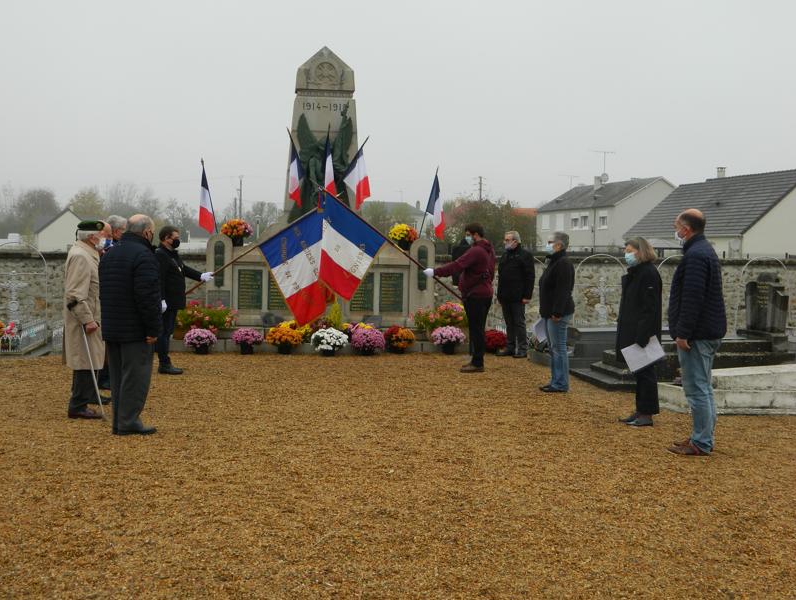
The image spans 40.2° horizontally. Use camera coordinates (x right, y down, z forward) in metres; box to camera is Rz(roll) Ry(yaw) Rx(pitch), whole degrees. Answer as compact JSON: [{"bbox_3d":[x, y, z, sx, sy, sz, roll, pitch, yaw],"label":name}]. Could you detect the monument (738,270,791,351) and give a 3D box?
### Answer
[{"bbox_3d":[4.184,0.117,12.400,0.220,0.860,1.020,1,3,-4],"label":"monument"}]

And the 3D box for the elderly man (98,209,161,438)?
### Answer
[{"bbox_3d":[-2.058,0.184,8.420,0.340,1.694,0.520,-1,3,-39],"label":"elderly man"}]

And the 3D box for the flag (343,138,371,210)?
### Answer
[{"bbox_3d":[-0.604,-1.826,15.800,0.420,1.050,0.280,1,3,6],"label":"flag"}]

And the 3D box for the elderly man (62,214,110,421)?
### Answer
[{"bbox_3d":[-2.704,0.159,9.400,0.400,1.690,0.500,0,3,-17],"label":"elderly man"}]

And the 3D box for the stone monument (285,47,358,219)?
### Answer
[{"bbox_3d":[-1.133,-2.469,16.300,1.060,2.600,0.850,1,3,2],"label":"stone monument"}]

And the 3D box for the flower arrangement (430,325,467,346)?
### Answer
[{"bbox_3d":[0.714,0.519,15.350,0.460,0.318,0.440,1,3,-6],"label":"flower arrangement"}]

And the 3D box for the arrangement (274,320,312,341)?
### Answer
[{"bbox_3d":[-1.496,0.438,15.480,0.540,0.330,0.450,0,3,-5],"label":"arrangement"}]

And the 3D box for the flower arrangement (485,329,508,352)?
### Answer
[{"bbox_3d":[1.355,0.576,15.250,0.430,0.350,0.420,1,3,0],"label":"flower arrangement"}]

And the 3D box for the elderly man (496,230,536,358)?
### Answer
[{"bbox_3d":[1.642,-0.076,15.050,0.360,1.760,0.540,-1,3,-42],"label":"elderly man"}]

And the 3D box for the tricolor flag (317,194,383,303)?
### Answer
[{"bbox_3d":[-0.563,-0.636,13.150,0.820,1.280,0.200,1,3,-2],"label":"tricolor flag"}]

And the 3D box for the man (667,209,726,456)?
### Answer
[{"bbox_3d":[2.233,0.238,8.035,0.420,1.780,0.530,2,3,20],"label":"man"}]

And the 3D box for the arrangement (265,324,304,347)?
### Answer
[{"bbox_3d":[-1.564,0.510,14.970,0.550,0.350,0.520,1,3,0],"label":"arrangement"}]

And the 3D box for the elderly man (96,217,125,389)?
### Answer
[{"bbox_3d":[-2.844,0.027,10.860,0.360,1.735,0.530,0,3,-15],"label":"elderly man"}]

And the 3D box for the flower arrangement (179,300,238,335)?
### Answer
[{"bbox_3d":[-2.680,0.252,15.200,0.840,0.490,0.420,1,3,-6],"label":"flower arrangement"}]

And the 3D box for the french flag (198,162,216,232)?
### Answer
[{"bbox_3d":[-2.832,-1.531,16.150,0.270,1.090,0.220,0,3,-5],"label":"french flag"}]

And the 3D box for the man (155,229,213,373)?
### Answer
[{"bbox_3d":[-2.460,-0.006,12.400,0.600,1.701,0.520,2,3,19],"label":"man"}]

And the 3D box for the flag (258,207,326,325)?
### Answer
[{"bbox_3d":[-1.244,-0.389,13.050,0.920,1.400,0.220,1,3,0],"label":"flag"}]

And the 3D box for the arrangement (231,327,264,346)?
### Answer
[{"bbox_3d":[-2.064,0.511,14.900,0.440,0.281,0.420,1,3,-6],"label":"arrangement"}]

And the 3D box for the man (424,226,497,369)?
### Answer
[{"bbox_3d":[0.730,-0.030,12.900,0.840,1.770,0.520,1,3,1],"label":"man"}]

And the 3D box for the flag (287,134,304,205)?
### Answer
[{"bbox_3d":[-1.491,-1.884,15.800,0.280,1.050,0.270,1,3,6],"label":"flag"}]

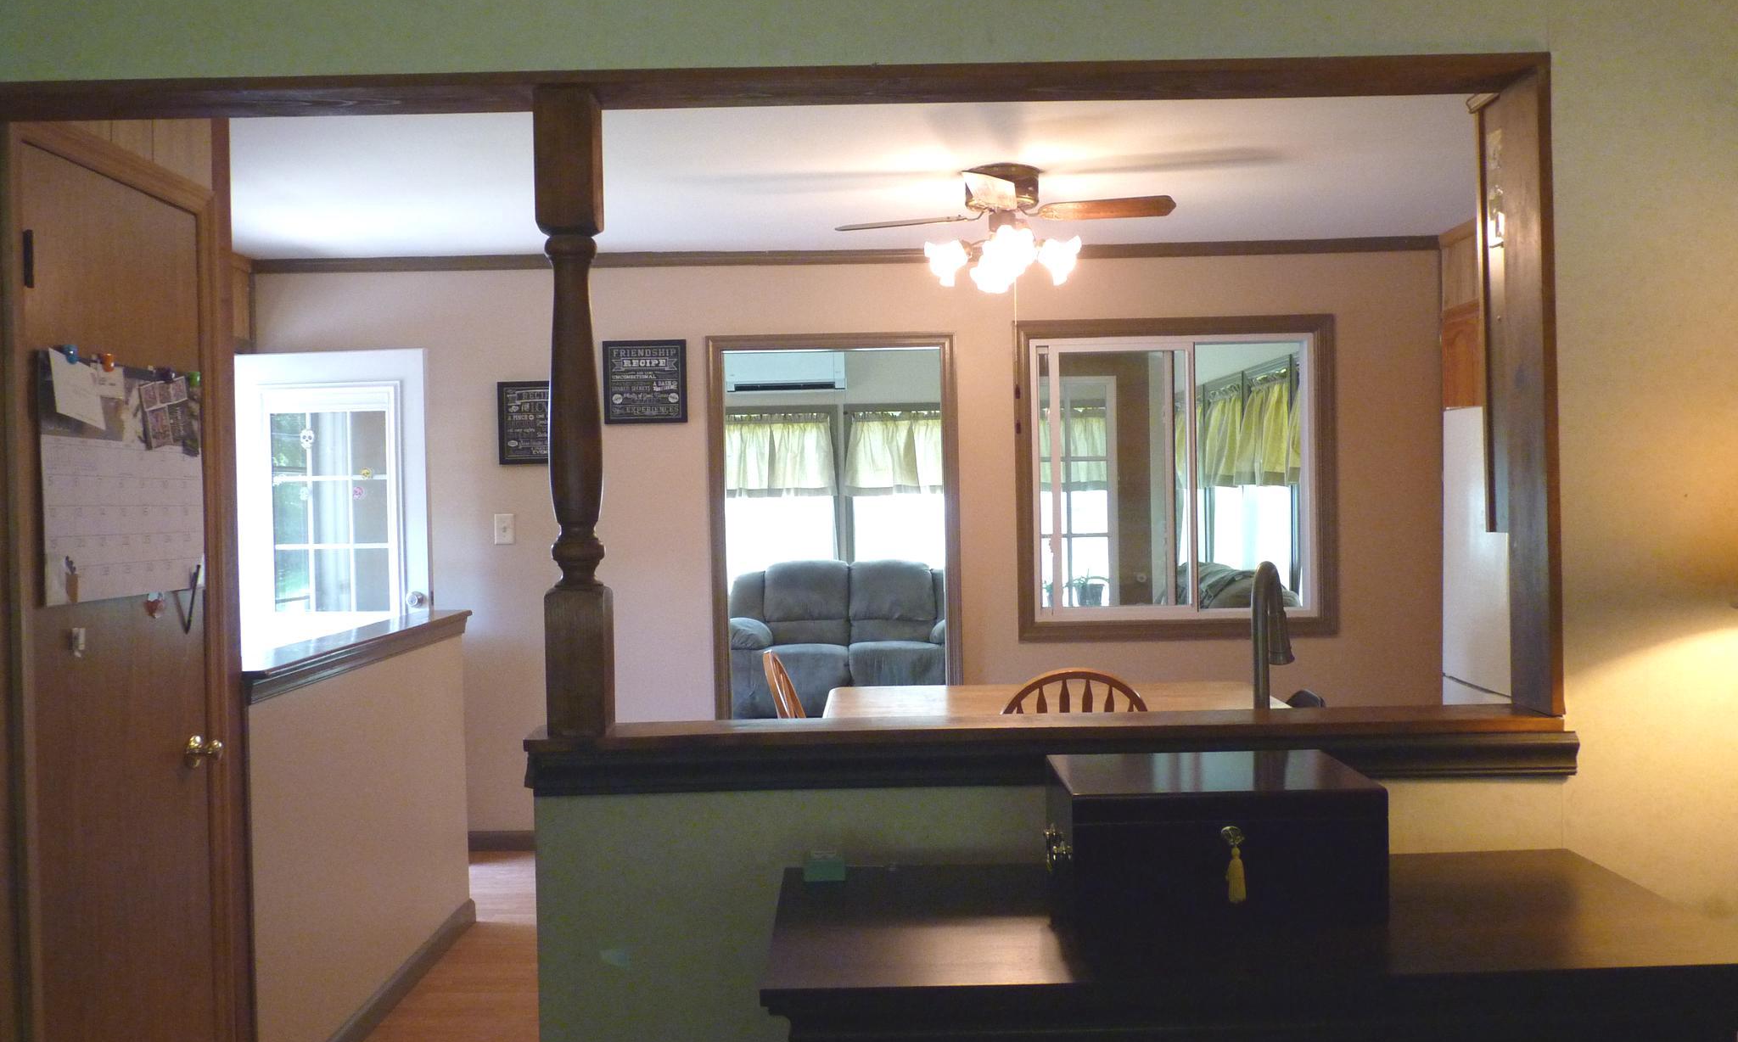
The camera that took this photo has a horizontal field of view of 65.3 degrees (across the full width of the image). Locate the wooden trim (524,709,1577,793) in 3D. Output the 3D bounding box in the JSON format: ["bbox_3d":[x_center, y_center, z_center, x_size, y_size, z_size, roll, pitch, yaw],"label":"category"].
[{"bbox_3d":[0.278,0.361,2.146,1.600,0.088,0.165,-1,1,0],"label":"wooden trim"}]

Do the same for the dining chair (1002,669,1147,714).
[{"bbox_3d":[0.576,0.871,3.975,0.450,0.935,0.500,-1,1,0],"label":"dining chair"}]

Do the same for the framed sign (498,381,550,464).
[{"bbox_3d":[-1.343,-0.399,5.524,0.340,0.340,0.022,-1,1,0],"label":"framed sign"}]

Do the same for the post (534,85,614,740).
[{"bbox_3d":[-0.464,-0.168,2.136,0.090,1.000,0.090,-1,1,0],"label":"post"}]

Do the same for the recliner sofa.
[{"bbox_3d":[-0.112,0.771,8.985,1.620,0.990,0.970,-1,1,0],"label":"recliner sofa"}]

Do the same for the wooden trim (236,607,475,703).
[{"bbox_3d":[-1.441,0.361,3.809,0.200,0.075,1.600,-1,1,0],"label":"wooden trim"}]

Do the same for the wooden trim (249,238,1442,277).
[{"bbox_3d":[-0.098,-1.081,5.504,4.830,0.058,0.035,-1,1,0],"label":"wooden trim"}]

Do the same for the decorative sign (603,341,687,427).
[{"bbox_3d":[-0.912,-0.566,5.520,0.340,0.340,0.022,-1,1,0],"label":"decorative sign"}]

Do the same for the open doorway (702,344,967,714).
[{"bbox_3d":[-0.132,0.280,5.596,1.020,2.090,0.140,-1,1,0],"label":"open doorway"}]

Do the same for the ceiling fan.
[{"bbox_3d":[0.417,-0.906,4.264,1.070,0.390,1.070,-1,1,12],"label":"ceiling fan"}]

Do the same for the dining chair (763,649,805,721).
[{"bbox_3d":[-0.074,0.879,4.296,0.500,0.935,0.450,-1,1,9],"label":"dining chair"}]

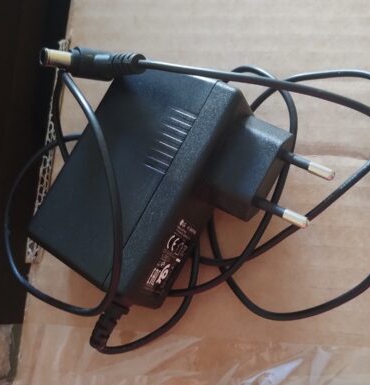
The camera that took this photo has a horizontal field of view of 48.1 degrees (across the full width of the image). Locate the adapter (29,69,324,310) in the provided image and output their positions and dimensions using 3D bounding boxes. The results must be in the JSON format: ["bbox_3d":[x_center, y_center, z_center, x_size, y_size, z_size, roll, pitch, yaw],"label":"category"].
[{"bbox_3d":[-0.001,0.002,0.151,0.086,0.028,0.079,27,90,27],"label":"adapter"}]

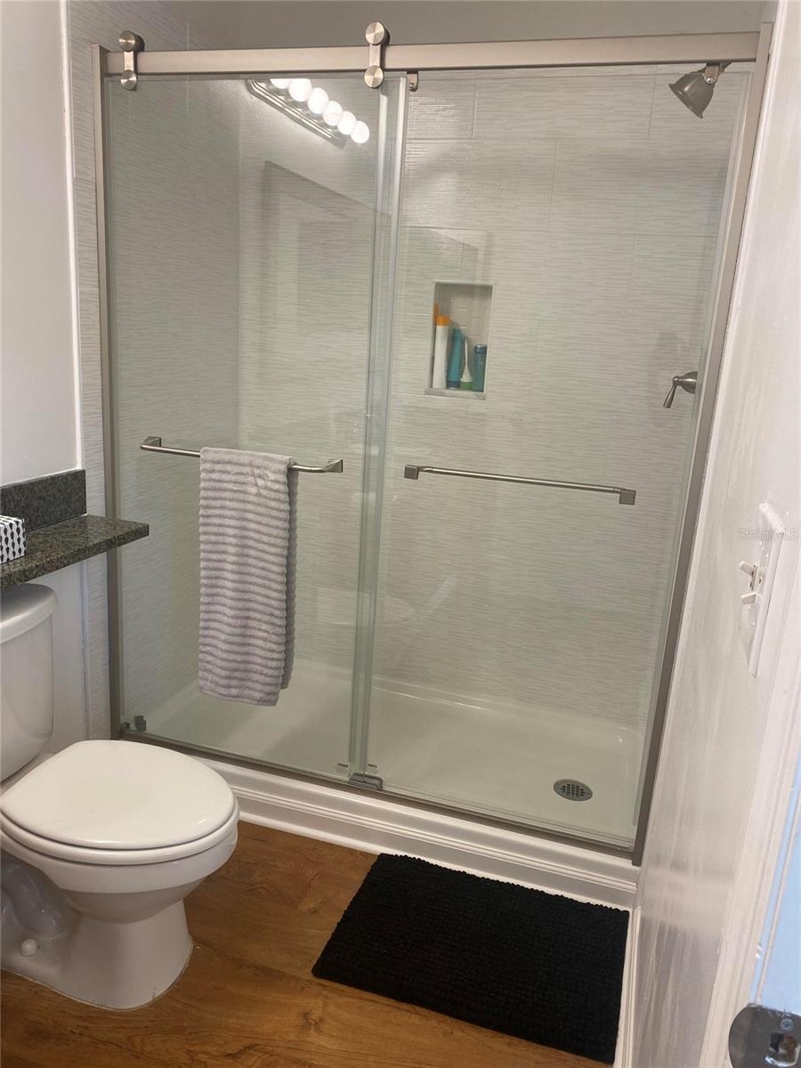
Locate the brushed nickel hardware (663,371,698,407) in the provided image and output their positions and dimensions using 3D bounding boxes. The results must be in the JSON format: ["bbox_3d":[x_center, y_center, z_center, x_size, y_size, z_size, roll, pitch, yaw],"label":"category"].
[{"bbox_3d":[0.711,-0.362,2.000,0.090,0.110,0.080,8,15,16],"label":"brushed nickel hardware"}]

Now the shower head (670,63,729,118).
[{"bbox_3d":[0.698,-1.035,1.849,0.112,0.100,0.112,47,21,3],"label":"shower head"}]

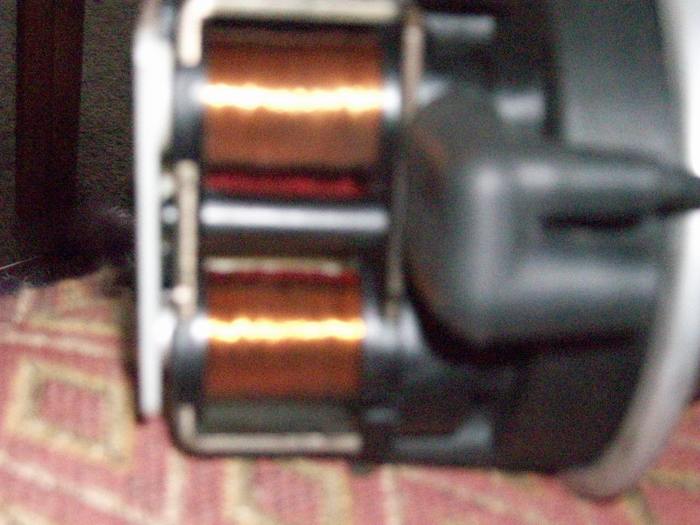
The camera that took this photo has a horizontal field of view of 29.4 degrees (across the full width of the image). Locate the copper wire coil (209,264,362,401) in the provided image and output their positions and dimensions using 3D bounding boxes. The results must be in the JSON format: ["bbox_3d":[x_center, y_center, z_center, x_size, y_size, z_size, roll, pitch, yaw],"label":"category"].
[{"bbox_3d":[-0.011,0.012,0.236,0.028,0.024,0.024,-1,30,-8],"label":"copper wire coil"}]

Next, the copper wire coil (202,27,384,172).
[{"bbox_3d":[-0.009,-0.026,0.213,0.028,0.024,0.024,-1,30,-8],"label":"copper wire coil"}]

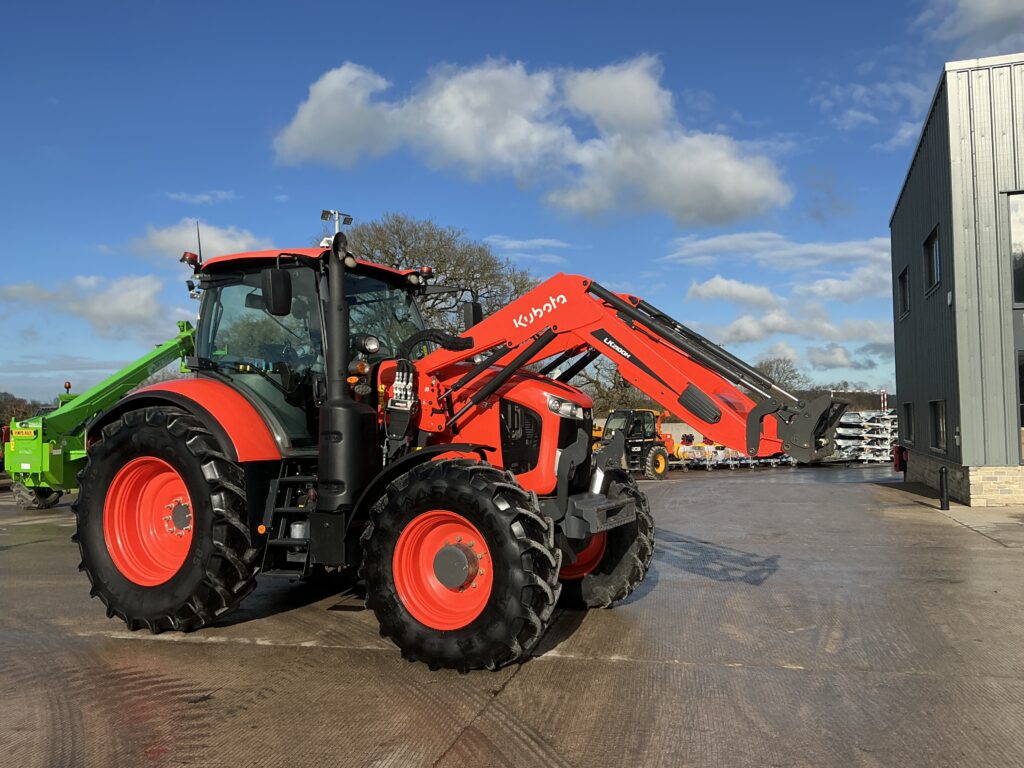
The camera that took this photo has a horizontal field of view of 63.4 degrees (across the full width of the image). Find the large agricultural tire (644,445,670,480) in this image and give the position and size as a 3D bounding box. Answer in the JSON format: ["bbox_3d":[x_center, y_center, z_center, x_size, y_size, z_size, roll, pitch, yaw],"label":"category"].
[{"bbox_3d":[4.802,2.607,27.300,0.430,1.190,1.190,-3,-4,38],"label":"large agricultural tire"}]

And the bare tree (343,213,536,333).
[{"bbox_3d":[-4.383,-2.553,44.590,12.200,13.553,11.500,0,-3,-6],"label":"bare tree"}]

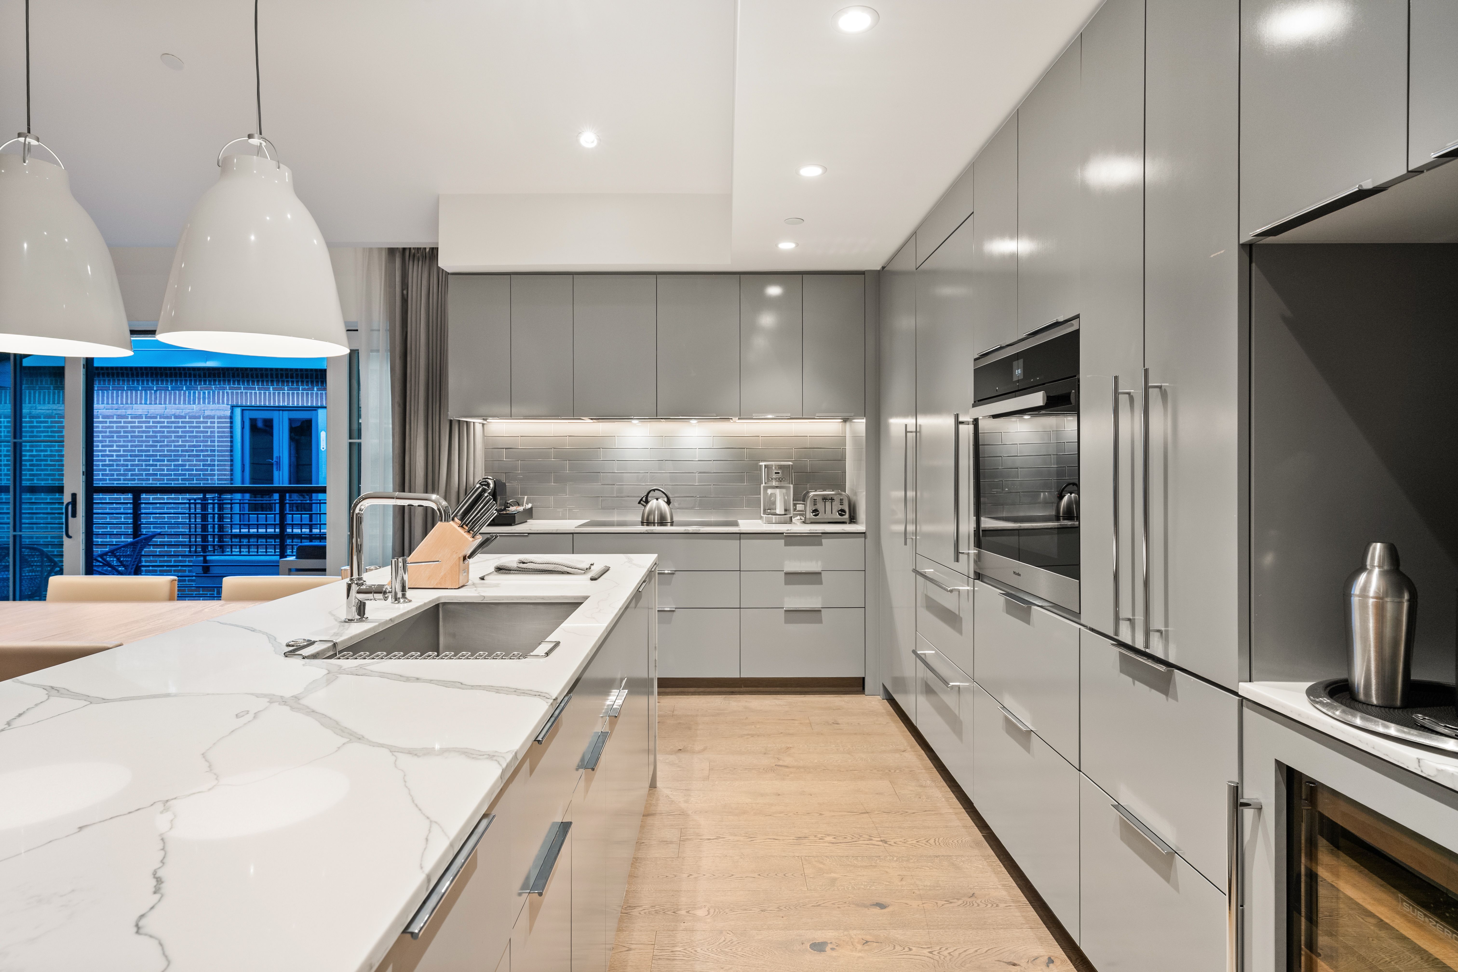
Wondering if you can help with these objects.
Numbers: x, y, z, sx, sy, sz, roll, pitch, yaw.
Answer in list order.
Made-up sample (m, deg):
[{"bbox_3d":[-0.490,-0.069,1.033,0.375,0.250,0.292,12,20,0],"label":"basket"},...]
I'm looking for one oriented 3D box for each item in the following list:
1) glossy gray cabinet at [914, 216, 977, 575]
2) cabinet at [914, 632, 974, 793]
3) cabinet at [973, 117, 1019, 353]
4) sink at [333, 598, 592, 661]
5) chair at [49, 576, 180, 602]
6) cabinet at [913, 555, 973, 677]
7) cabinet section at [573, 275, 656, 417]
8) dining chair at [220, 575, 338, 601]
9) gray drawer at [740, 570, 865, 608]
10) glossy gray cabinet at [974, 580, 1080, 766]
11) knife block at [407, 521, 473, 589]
[{"bbox_3d":[1.148,-0.325,2.917,0.600,1.279,0.762,0,1,0],"label":"glossy gray cabinet"},{"bbox_3d":[1.148,0.879,2.917,0.600,0.422,0.762,0,1,0],"label":"cabinet"},{"bbox_3d":[1.136,-0.772,2.333,0.580,0.680,0.380,0,1,-1],"label":"cabinet"},{"bbox_3d":[-0.576,0.442,1.650,0.430,0.240,0.670,0,1,0],"label":"sink"},{"bbox_3d":[-2.490,0.783,2.730,0.530,0.825,0.540,0,1,0],"label":"chair"},{"bbox_3d":[1.121,0.486,2.885,0.590,0.348,0.720,0,1,-1],"label":"cabinet"},{"bbox_3d":[-0.624,-0.770,4.265,0.453,0.779,0.570,0,1,0],"label":"cabinet section"},{"bbox_3d":[-1.879,0.784,2.870,0.520,0.800,0.560,0,1,-1],"label":"dining chair"},{"bbox_3d":[0.408,0.571,4.300,0.691,0.208,0.520,0,1,0],"label":"gray drawer"},{"bbox_3d":[1.128,0.508,2.145,0.590,0.352,0.755,0,1,-1],"label":"glossy gray cabinet"},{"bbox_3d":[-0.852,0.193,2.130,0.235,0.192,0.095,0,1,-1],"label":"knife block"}]

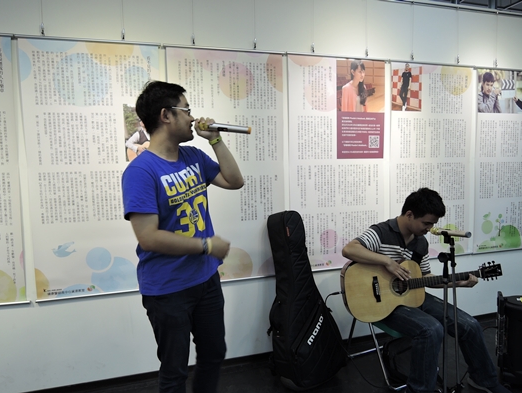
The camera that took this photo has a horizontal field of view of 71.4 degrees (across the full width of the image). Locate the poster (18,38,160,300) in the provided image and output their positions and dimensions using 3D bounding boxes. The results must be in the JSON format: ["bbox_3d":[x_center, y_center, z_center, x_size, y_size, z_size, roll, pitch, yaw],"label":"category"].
[{"bbox_3d":[-0.994,-0.156,2.246,0.794,1.566,0.020,-3,4,-16],"label":"poster"}]

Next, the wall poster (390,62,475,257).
[{"bbox_3d":[1.401,-0.269,2.941,0.808,1.566,0.020,-3,4,-16],"label":"wall poster"}]

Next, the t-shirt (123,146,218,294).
[{"bbox_3d":[-0.382,0.098,1.550,0.290,0.640,0.480,2,5,38],"label":"t-shirt"}]

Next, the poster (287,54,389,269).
[{"bbox_3d":[0.598,-0.231,2.708,0.808,1.566,0.020,-3,4,-16],"label":"poster"}]

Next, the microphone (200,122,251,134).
[{"bbox_3d":[-0.159,-0.294,1.552,0.244,0.050,0.050,8,5,8],"label":"microphone"}]

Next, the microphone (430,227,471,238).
[{"bbox_3d":[1.115,0.214,2.150,0.050,0.050,0.228,-5,5,-41],"label":"microphone"}]

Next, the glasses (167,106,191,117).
[{"bbox_3d":[-0.366,-0.356,1.530,0.140,0.045,0.140,10,3,-8],"label":"glasses"}]

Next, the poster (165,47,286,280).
[{"bbox_3d":[-0.195,-0.194,2.478,0.818,1.566,0.020,-3,4,-16],"label":"poster"}]

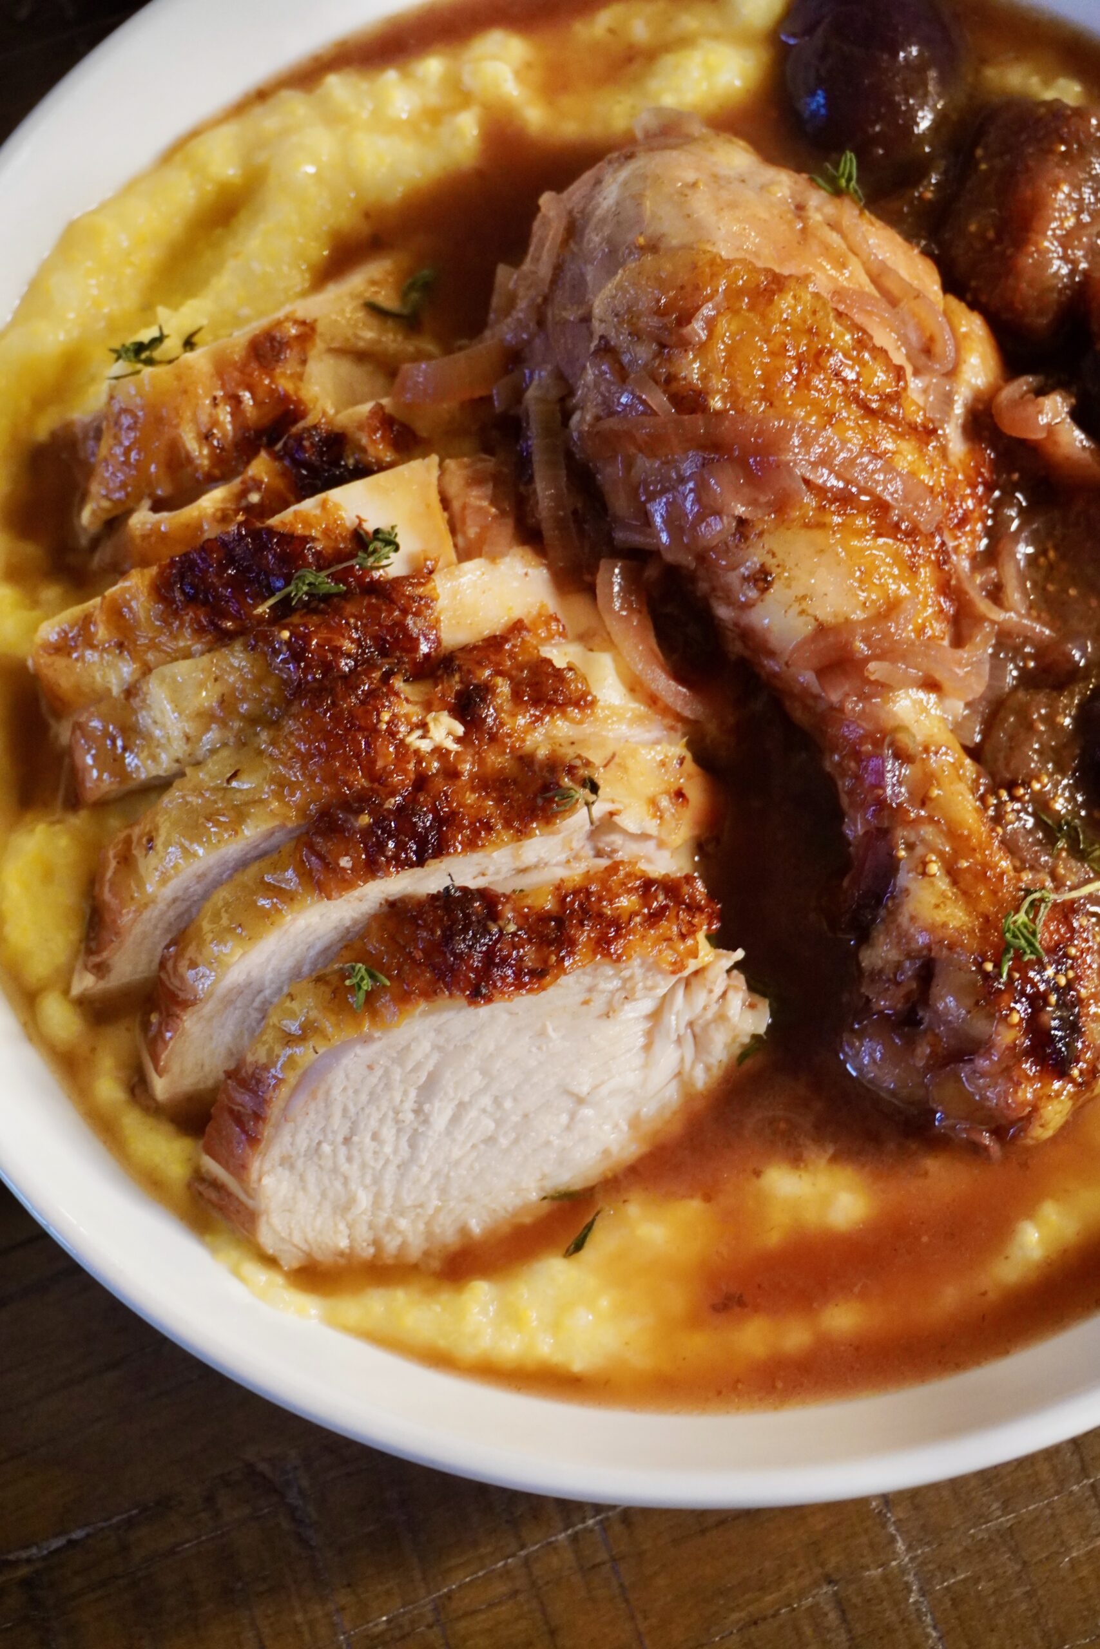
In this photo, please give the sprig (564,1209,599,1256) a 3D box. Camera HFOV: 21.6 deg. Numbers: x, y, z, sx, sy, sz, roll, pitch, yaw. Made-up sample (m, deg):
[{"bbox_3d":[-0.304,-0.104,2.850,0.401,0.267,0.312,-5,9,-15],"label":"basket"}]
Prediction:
[{"bbox_3d":[0.004,0.050,0.352,0.002,0.002,0.007,34,69,14],"label":"sprig"}]

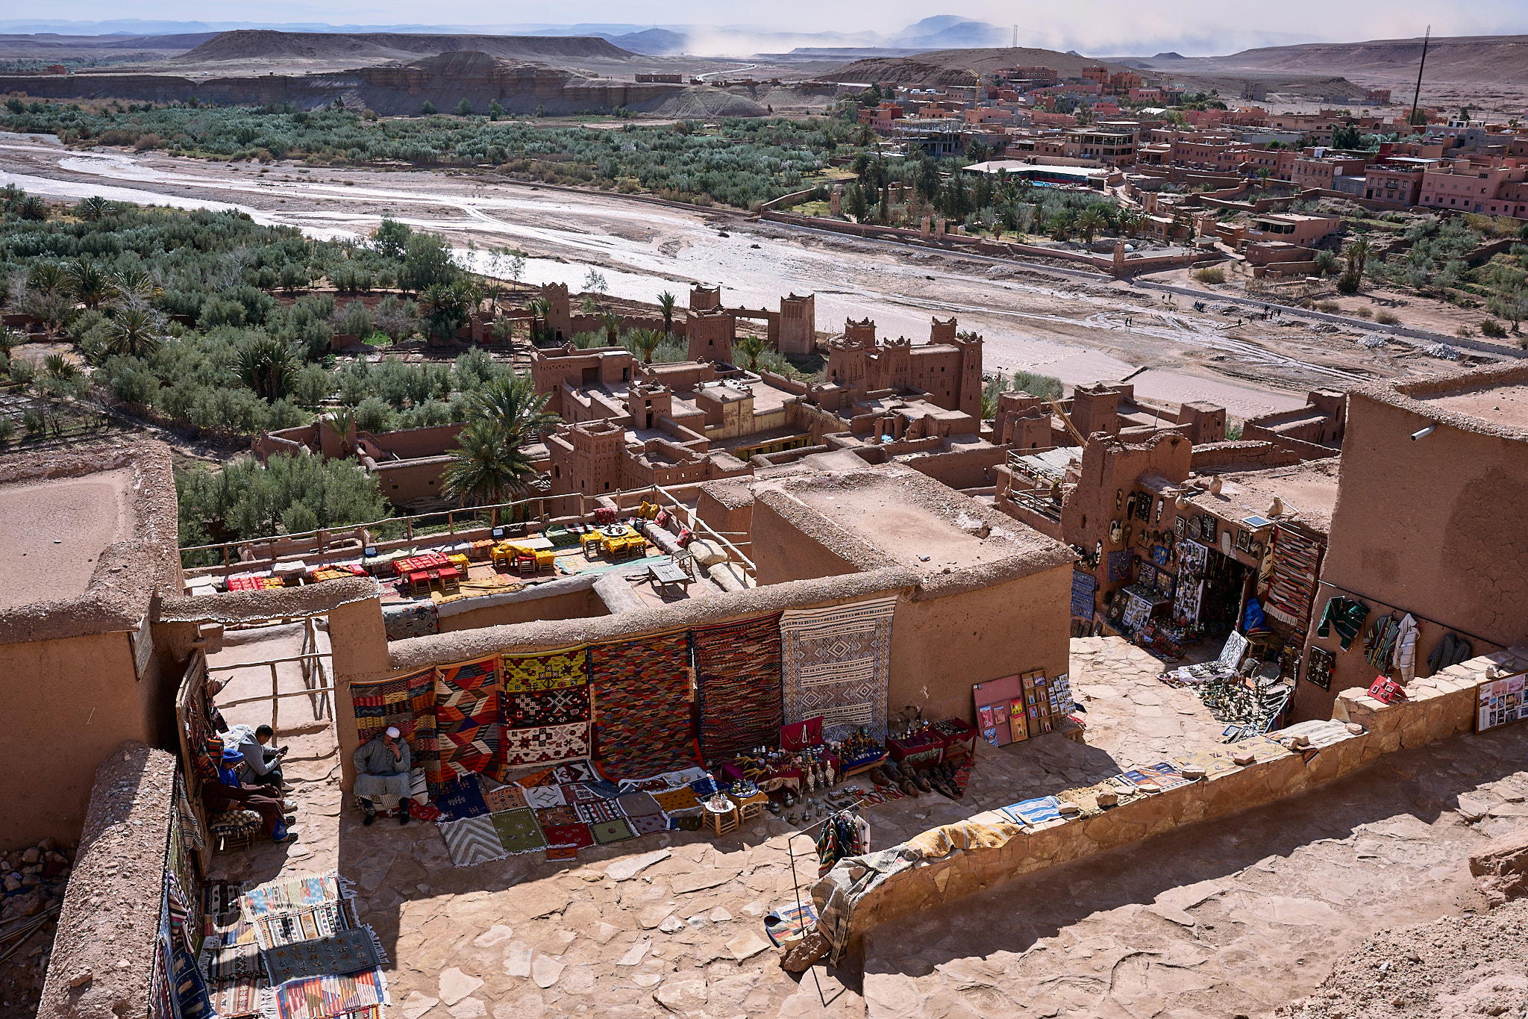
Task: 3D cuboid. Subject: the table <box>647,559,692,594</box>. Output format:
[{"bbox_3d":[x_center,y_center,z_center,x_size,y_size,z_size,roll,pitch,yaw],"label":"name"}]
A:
[{"bbox_3d":[-1.996,1.472,27.511,0.570,0.310,0.950,-7,20,-19],"label":"table"}]

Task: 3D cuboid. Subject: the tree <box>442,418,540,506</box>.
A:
[{"bbox_3d":[-23.684,-3.235,113.611,8.250,9.550,8.250,0,20,0],"label":"tree"}]

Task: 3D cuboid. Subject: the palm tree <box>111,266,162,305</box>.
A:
[{"bbox_3d":[-98.398,-34.577,206.620,7.850,7.690,7.850,0,19,0],"label":"palm tree"}]

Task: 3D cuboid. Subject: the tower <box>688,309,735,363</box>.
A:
[{"bbox_3d":[-7.807,-24.508,191.782,5.220,9.200,5.220,-7,21,-19],"label":"tower"}]

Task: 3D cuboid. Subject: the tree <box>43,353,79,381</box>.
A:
[{"bbox_3d":[-94.696,-18.772,176.856,4.650,4.600,4.650,0,20,0],"label":"tree"}]

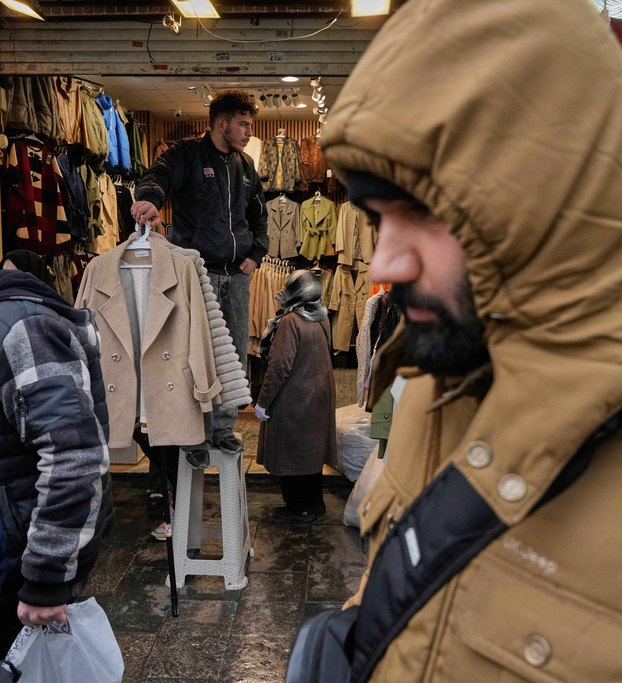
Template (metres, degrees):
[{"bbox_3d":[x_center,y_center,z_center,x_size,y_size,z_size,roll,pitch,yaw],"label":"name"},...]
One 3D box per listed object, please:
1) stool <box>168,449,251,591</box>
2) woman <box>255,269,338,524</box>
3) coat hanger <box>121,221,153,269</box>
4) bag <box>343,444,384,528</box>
[{"bbox_3d":[-0.501,0.842,3.474,0.410,0.670,0.410,0,4,-1],"label":"stool"},{"bbox_3d":[-0.083,0.334,4.273,0.380,1.570,0.480,3,5,35],"label":"woman"},{"bbox_3d":[-0.762,-0.431,3.000,0.400,0.220,0.030,0,4,-9],"label":"coat hanger"},{"bbox_3d":[0.382,0.846,4.280,0.420,0.550,0.380,1,4,6],"label":"bag"}]

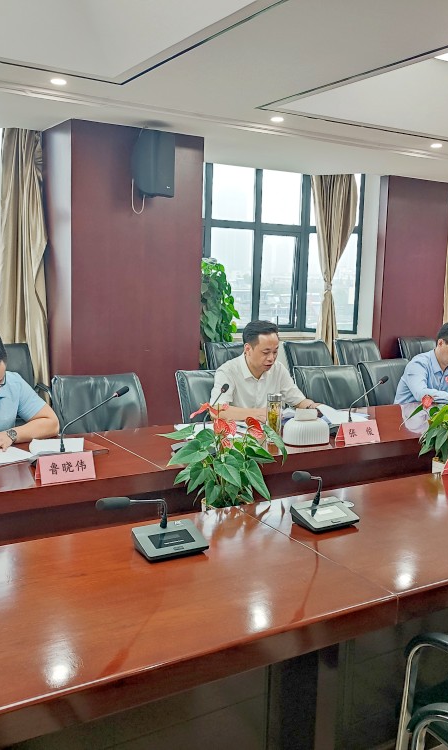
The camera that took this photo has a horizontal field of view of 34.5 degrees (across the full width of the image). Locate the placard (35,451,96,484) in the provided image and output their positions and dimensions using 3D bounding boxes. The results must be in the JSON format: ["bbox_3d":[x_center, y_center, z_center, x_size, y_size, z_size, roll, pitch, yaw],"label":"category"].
[{"bbox_3d":[-0.572,0.333,2.612,0.200,0.096,0.080,-3,9,-31],"label":"placard"}]

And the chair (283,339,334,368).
[{"bbox_3d":[0.793,0.241,5.880,0.570,0.991,0.600,-3,9,-31],"label":"chair"}]

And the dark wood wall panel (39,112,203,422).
[{"bbox_3d":[-0.767,-0.552,5.556,1.010,2.500,0.600,-3,9,-31],"label":"dark wood wall panel"}]

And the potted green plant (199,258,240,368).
[{"bbox_3d":[-0.120,-0.197,6.440,0.500,1.663,0.500,-3,9,-31],"label":"potted green plant"}]

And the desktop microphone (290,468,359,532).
[{"bbox_3d":[0.299,0.381,2.299,0.257,0.198,0.122,-3,9,-31],"label":"desktop microphone"}]

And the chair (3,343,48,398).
[{"bbox_3d":[-1.588,0.271,5.382,0.580,0.950,0.620,-3,9,-31],"label":"chair"}]

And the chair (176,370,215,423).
[{"bbox_3d":[0.062,0.487,3.642,0.560,0.970,0.620,-3,9,-31],"label":"chair"}]

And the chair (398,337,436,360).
[{"bbox_3d":[1.787,0.194,6.148,0.560,0.970,0.620,-3,9,-31],"label":"chair"}]

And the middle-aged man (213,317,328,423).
[{"bbox_3d":[0.181,0.329,4.002,0.640,1.279,0.800,-3,9,-31],"label":"middle-aged man"}]

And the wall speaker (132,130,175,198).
[{"bbox_3d":[-0.486,-1.449,4.974,0.240,0.430,0.250,6,9,33],"label":"wall speaker"}]

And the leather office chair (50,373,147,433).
[{"bbox_3d":[-0.488,0.519,3.317,0.560,0.970,0.620,-3,9,-31],"label":"leather office chair"}]

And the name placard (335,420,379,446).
[{"bbox_3d":[0.649,0.271,3.484,0.205,0.103,0.091,-3,9,-31],"label":"name placard"}]

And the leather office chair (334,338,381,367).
[{"bbox_3d":[1.221,0.222,5.848,0.560,0.970,0.620,-3,9,-31],"label":"leather office chair"}]

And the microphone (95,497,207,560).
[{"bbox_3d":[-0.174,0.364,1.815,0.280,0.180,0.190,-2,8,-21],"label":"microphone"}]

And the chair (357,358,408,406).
[{"bbox_3d":[1.133,0.439,4.471,0.570,0.991,0.600,-3,9,-31],"label":"chair"}]

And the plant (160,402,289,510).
[{"bbox_3d":[-0.003,0.353,2.612,0.430,0.500,0.430,2,8,0],"label":"plant"}]

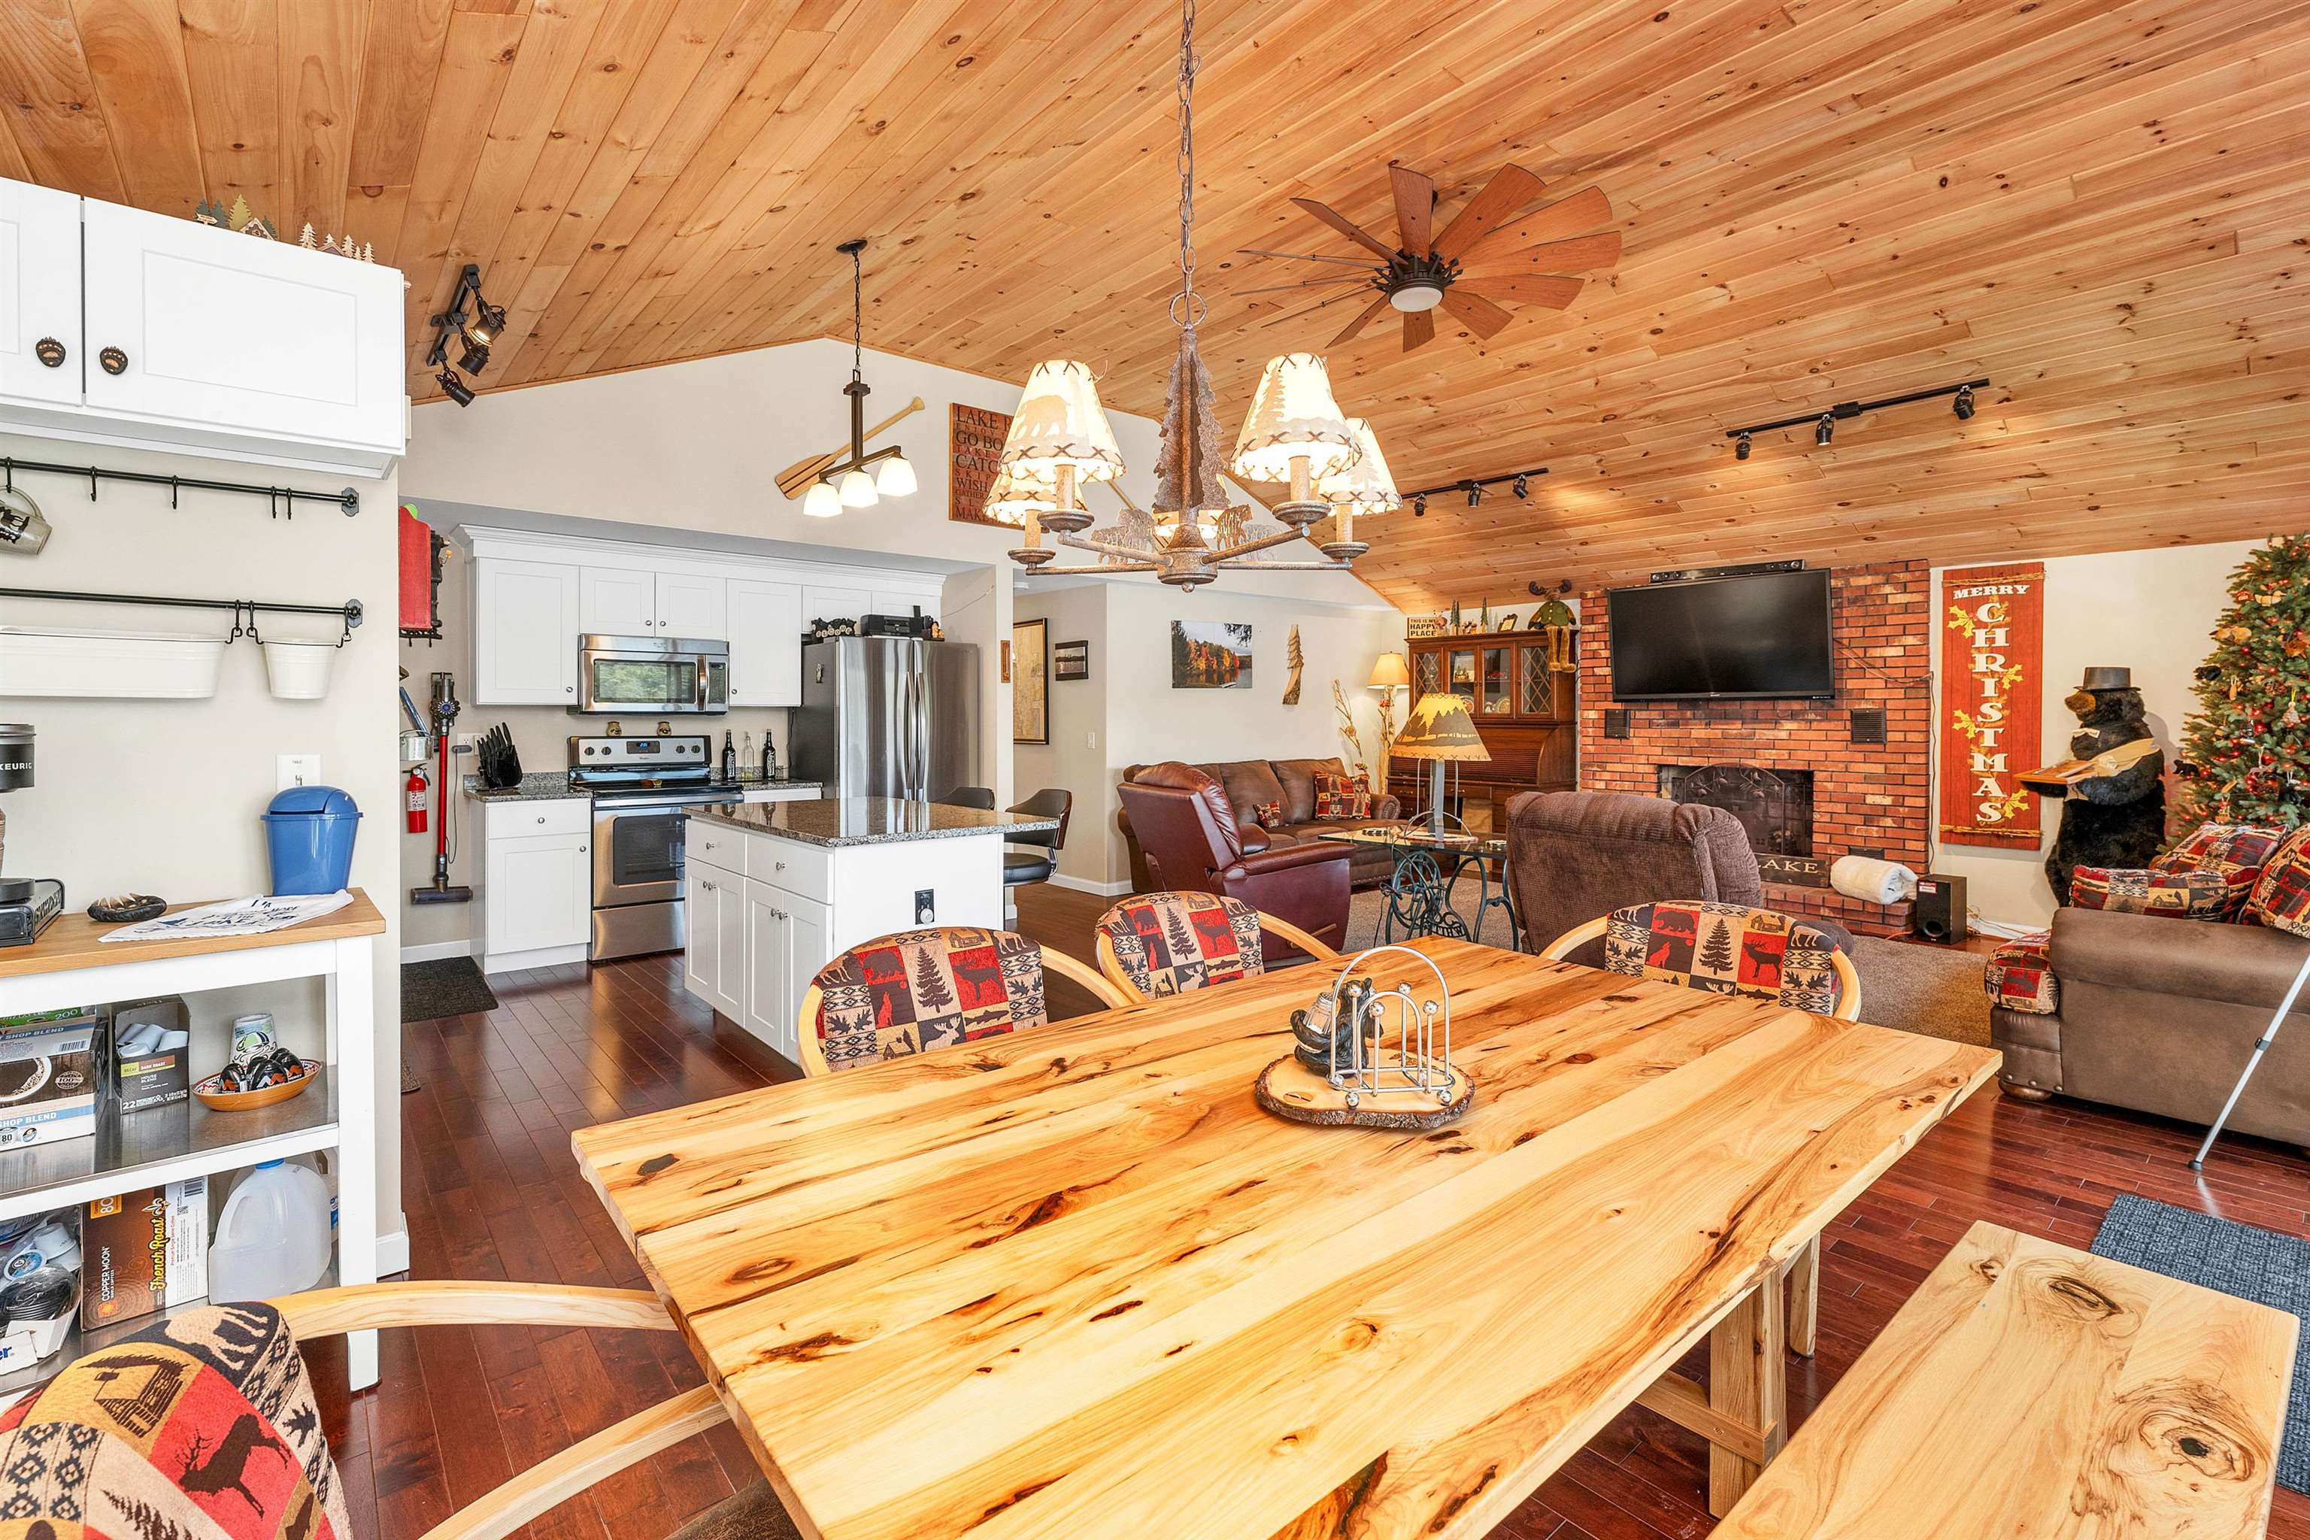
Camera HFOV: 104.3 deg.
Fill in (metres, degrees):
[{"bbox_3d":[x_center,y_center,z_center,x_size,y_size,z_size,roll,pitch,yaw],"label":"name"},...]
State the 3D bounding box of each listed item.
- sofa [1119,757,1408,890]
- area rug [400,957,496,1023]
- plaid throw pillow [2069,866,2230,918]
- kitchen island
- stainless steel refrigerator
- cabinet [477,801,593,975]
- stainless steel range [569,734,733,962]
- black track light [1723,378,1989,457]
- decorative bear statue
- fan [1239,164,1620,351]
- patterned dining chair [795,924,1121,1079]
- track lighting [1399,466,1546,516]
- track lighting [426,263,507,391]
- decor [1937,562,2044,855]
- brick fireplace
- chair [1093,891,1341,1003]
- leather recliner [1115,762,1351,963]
[{"bbox_3d":[0.922,0.433,7.017,2.320,0.940,0.930,-3,4,-39],"label":"sofa"},{"bbox_3d":[-3.631,1.048,4.235,0.757,0.015,1.212,-3,4,-42],"label":"area rug"},{"bbox_3d":[3.541,0.511,3.174,0.220,0.340,0.420,-3,4,-43],"label":"plaid throw pillow"},{"bbox_3d":[-1.159,0.629,3.500,0.838,0.915,1.444,-3,4,-42],"label":"kitchen island"},{"bbox_3d":[-1.791,0.067,6.047,0.951,1.780,0.830,-3,4,-39],"label":"stainless steel refrigerator"},{"bbox_3d":[-3.415,0.583,4.946,0.482,0.875,0.600,-3,4,-39],"label":"cabinet"},{"bbox_3d":[-2.902,0.409,5.223,0.760,1.180,0.680,-3,4,-42],"label":"stainless steel range"},{"bbox_3d":[3.649,-1.810,4.737,0.121,0.182,1.111,-3,4,-42],"label":"black track light"},{"bbox_3d":[5.040,0.236,4.860,0.586,1.565,0.485,1,3,26],"label":"decorative bear statue"},{"bbox_3d":[1.121,-2.171,3.754,1.520,0.450,1.520,0,3,0],"label":"fan"},{"bbox_3d":[-0.310,0.770,1.700,0.620,0.870,0.660,-3,4,-39],"label":"patterned dining chair"},{"bbox_3d":[2.165,-1.887,6.248,0.121,0.182,1.111,-3,4,-42],"label":"track lighting"},{"bbox_3d":[-2.436,-1.479,3.161,0.172,0.202,1.040,-3,4,-42],"label":"track lighting"},{"bbox_3d":[5.106,-0.389,5.487,0.040,1.705,0.460,-3,4,-43],"label":"decor"},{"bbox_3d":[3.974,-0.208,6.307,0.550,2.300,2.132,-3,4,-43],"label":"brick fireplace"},{"bbox_3d":[0.206,0.734,2.002,0.586,0.848,0.626,-2,3,-33],"label":"chair"},{"bbox_3d":[0.382,0.500,4.856,1.080,1.050,0.850,-3,4,-39],"label":"leather recliner"}]

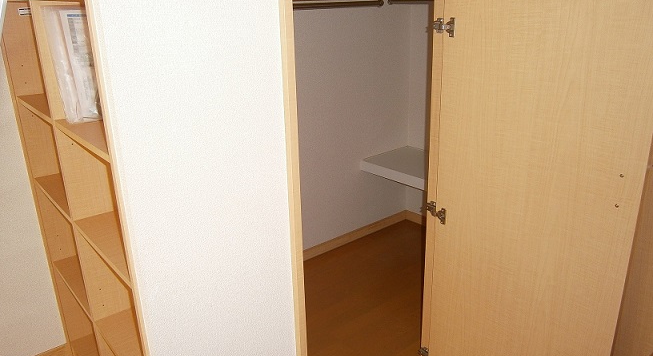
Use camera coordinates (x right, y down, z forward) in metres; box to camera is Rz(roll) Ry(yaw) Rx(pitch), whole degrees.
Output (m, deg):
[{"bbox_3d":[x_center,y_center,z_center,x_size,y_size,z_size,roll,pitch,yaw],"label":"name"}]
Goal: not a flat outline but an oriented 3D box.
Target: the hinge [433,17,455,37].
[{"bbox_3d":[0.339,-0.435,1.420,0.024,0.054,0.070,-17,25,-36],"label":"hinge"}]

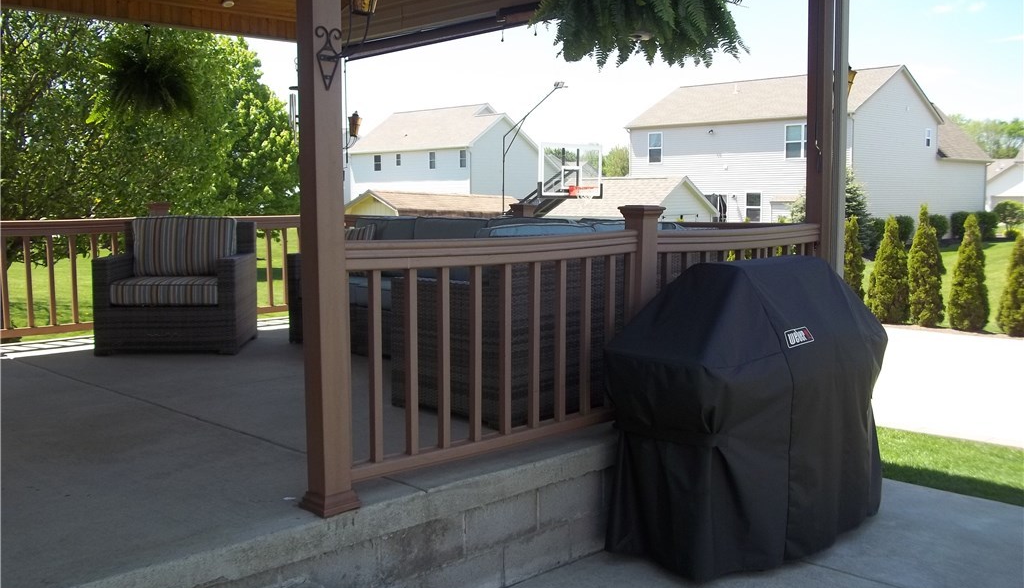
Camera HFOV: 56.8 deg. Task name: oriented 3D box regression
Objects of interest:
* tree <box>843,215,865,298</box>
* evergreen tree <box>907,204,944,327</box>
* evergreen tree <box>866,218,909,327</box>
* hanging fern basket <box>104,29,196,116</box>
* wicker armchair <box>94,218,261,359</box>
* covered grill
[{"bbox_3d":[6.383,-0.494,17.672,0.675,1.973,0.675,-6,7,-45],"label":"tree"},{"bbox_3d":[7.402,-0.515,16.861,0.681,2.149,0.681,-6,7,-45],"label":"evergreen tree"},{"bbox_3d":[6.878,-0.451,17.263,0.752,1.955,0.752,-6,7,-45],"label":"evergreen tree"},{"bbox_3d":[-2.797,-1.714,7.324,0.712,0.665,0.712,-6,7,-45],"label":"hanging fern basket"},{"bbox_3d":[-2.366,-0.068,6.767,0.947,0.900,0.840,-1,5,-3],"label":"wicker armchair"},{"bbox_3d":[1.123,0.476,4.361,1.494,1.212,0.582,-5,7,-41],"label":"covered grill"}]

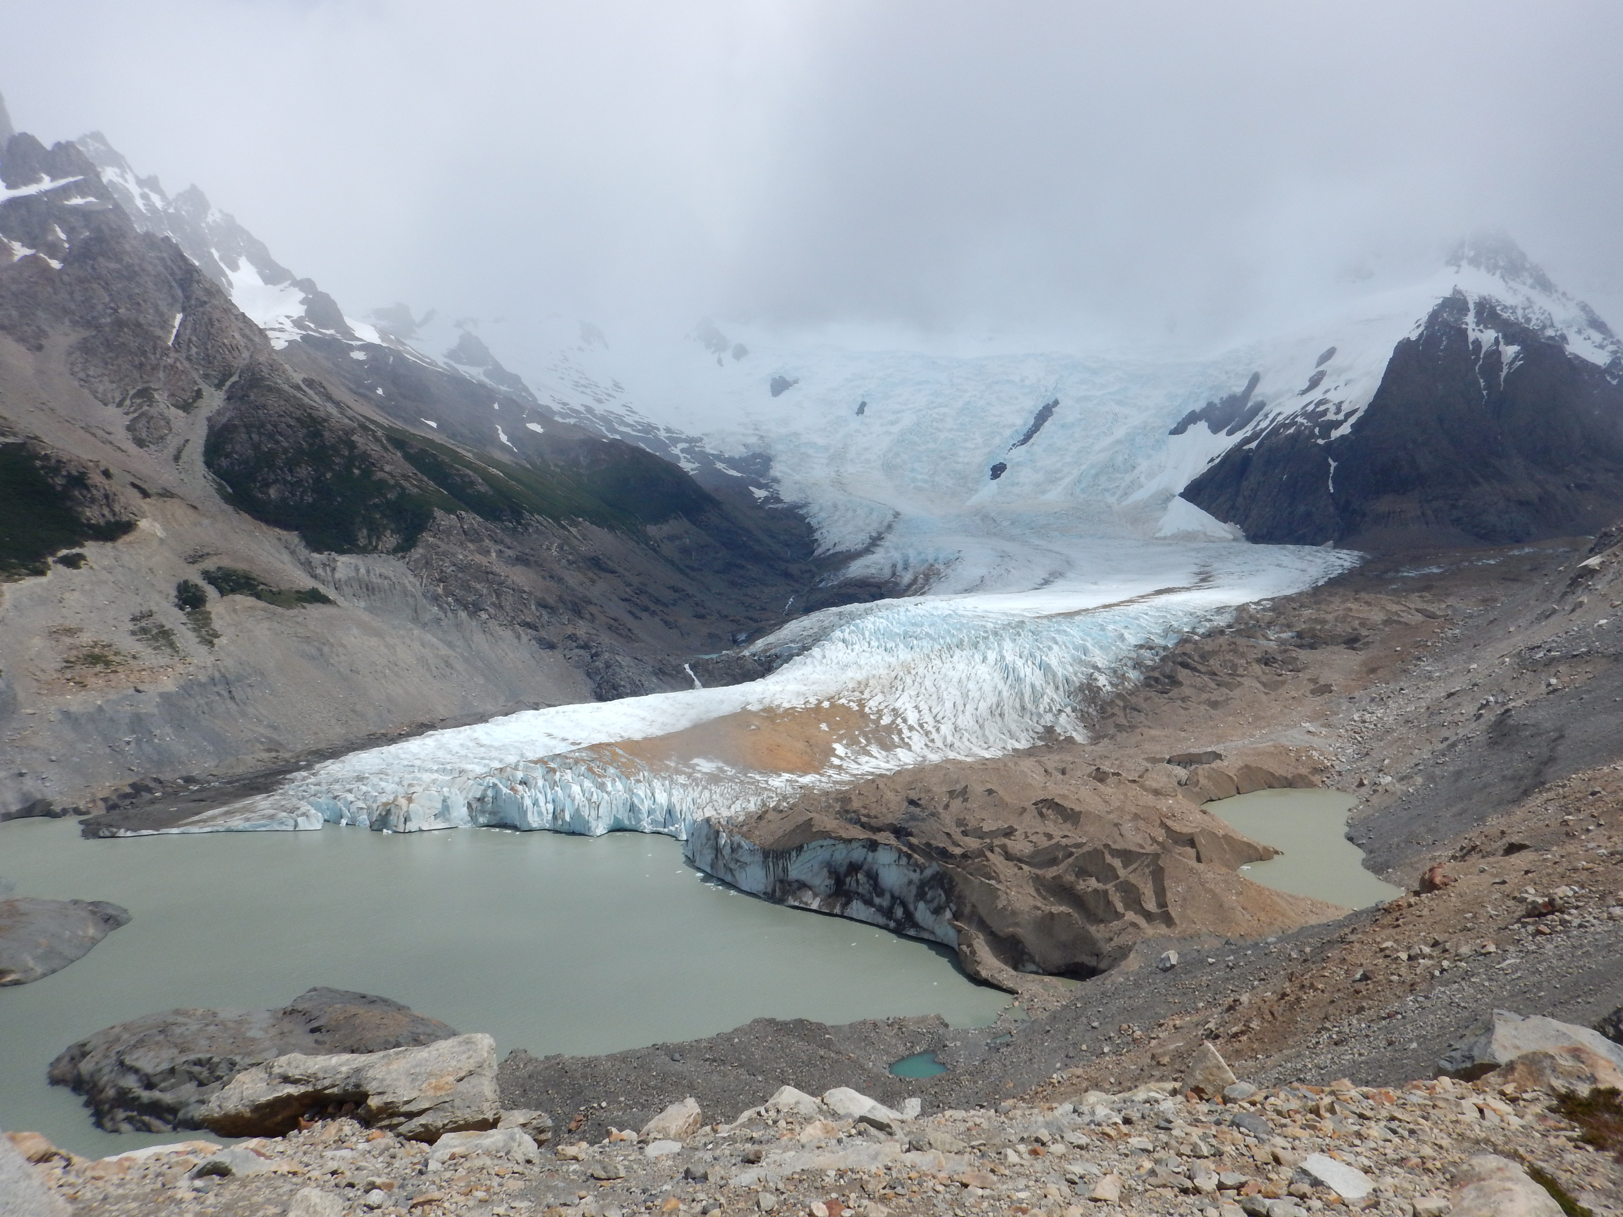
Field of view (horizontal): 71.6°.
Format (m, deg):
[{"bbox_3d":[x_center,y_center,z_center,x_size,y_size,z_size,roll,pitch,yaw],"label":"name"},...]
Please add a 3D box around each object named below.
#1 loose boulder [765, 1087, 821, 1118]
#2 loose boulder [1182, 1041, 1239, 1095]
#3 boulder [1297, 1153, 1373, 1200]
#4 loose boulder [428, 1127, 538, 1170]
[{"bbox_3d":[-0.109,2.894,6.600,0.340,0.160,0.240,0,3,0],"label":"loose boulder"},{"bbox_3d":[2.415,2.782,6.800,0.330,0.290,0.170,0,3,-9],"label":"loose boulder"},{"bbox_3d":[2.228,2.417,4.800,0.180,0.100,0.340,-3,4,-45],"label":"boulder"},{"bbox_3d":[-1.713,2.828,5.900,0.560,0.180,0.310,0,3,0],"label":"loose boulder"}]

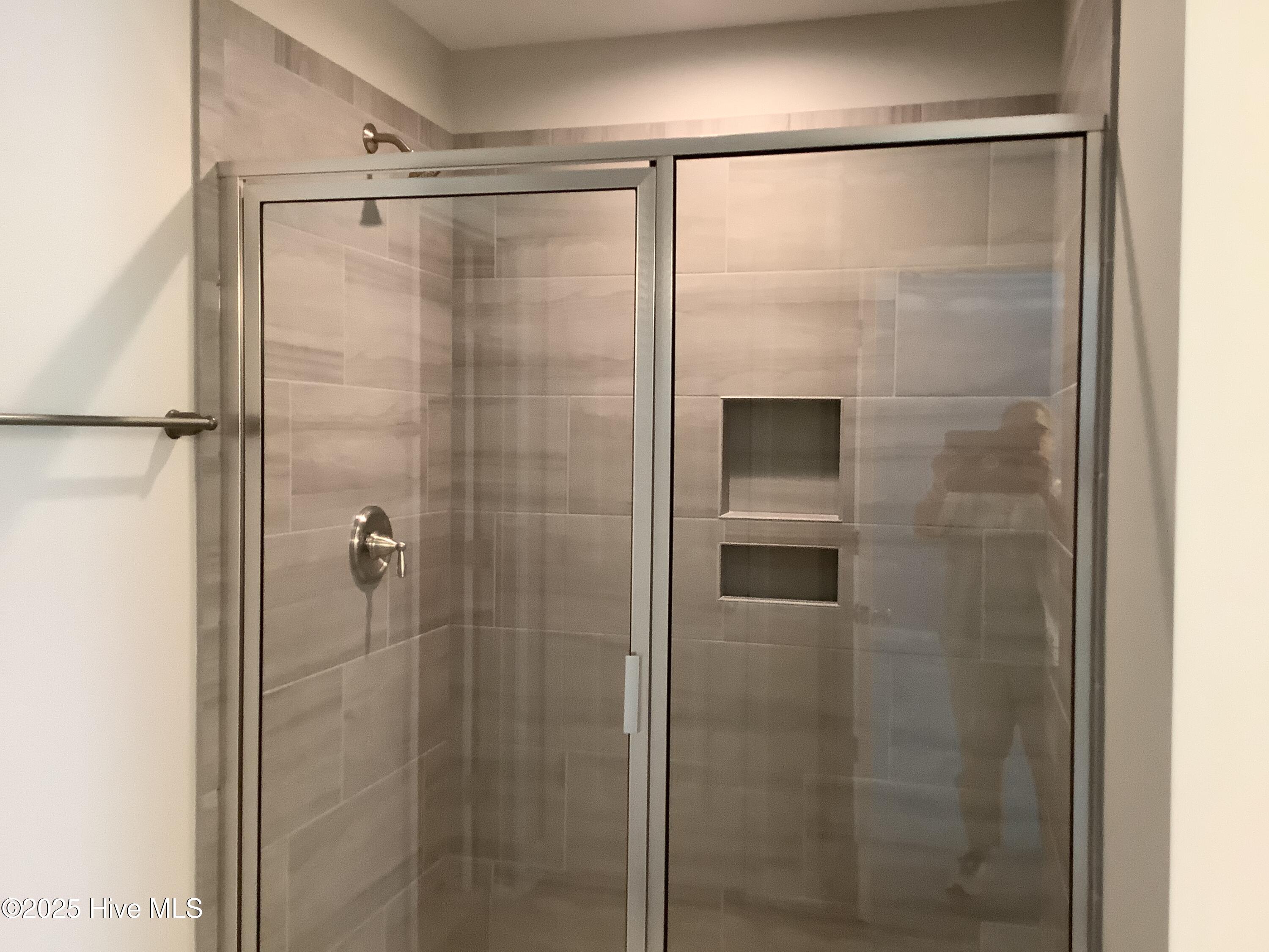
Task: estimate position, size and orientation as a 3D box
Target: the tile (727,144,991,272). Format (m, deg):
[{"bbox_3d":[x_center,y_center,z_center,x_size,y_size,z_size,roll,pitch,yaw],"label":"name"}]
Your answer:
[{"bbox_3d":[0.527,-0.649,2.701,0.611,0.303,0.010,1,2,16],"label":"tile"}]

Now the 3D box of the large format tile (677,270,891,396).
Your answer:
[{"bbox_3d":[0.324,-0.347,2.768,0.611,0.303,0.010,1,2,16],"label":"large format tile"}]

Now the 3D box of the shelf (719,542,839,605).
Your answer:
[{"bbox_3d":[0.365,0.239,2.817,0.297,0.143,0.095,1,2,16],"label":"shelf"}]

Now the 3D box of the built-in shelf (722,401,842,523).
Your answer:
[{"bbox_3d":[0.369,-0.042,2.808,0.298,0.300,0.095,1,2,16],"label":"built-in shelf"}]

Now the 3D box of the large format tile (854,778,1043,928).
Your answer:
[{"bbox_3d":[0.713,0.885,2.690,0.472,0.303,0.010,1,2,16],"label":"large format tile"}]

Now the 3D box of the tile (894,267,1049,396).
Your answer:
[{"bbox_3d":[0.786,-0.338,2.635,0.344,0.303,0.010,1,2,16],"label":"tile"}]

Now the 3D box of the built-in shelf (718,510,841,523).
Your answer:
[{"bbox_3d":[0.367,0.101,2.813,0.299,0.016,0.095,1,2,16],"label":"built-in shelf"}]

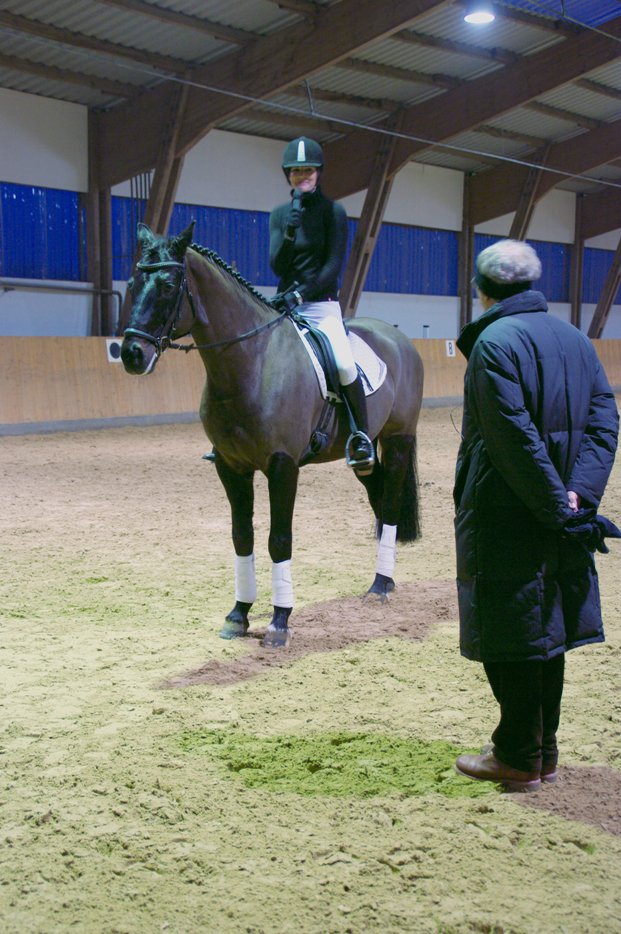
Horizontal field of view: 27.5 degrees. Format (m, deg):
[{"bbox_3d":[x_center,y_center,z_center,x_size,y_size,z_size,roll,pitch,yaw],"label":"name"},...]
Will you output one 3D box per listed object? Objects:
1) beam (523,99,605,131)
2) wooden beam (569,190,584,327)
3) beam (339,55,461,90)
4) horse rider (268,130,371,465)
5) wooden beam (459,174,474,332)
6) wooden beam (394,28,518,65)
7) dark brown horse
[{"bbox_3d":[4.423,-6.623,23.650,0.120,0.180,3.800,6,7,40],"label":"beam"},{"bbox_3d":[6.538,-4.671,31.045,0.230,4.000,0.200,6,8,41],"label":"wooden beam"},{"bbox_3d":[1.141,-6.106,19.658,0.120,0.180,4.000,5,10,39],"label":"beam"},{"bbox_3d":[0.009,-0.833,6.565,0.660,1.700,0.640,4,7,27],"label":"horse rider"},{"bbox_3d":[3.397,-4.308,27.433,0.230,4.000,0.200,6,8,41],"label":"wooden beam"},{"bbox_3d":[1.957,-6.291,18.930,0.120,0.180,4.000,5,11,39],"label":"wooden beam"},{"bbox_3d":[-0.035,-0.178,6.647,0.640,2.030,2.360,4,7,32],"label":"dark brown horse"}]

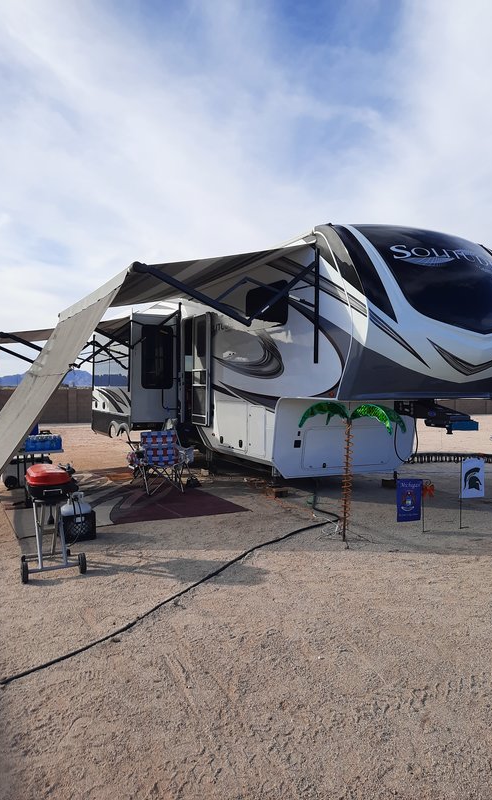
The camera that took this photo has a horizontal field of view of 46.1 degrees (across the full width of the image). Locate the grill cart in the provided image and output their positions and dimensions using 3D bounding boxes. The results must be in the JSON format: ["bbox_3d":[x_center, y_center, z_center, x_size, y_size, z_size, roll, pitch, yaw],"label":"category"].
[{"bbox_3d":[-1.730,1.031,5.106,0.500,0.900,0.620,-1,2,-31],"label":"grill cart"}]

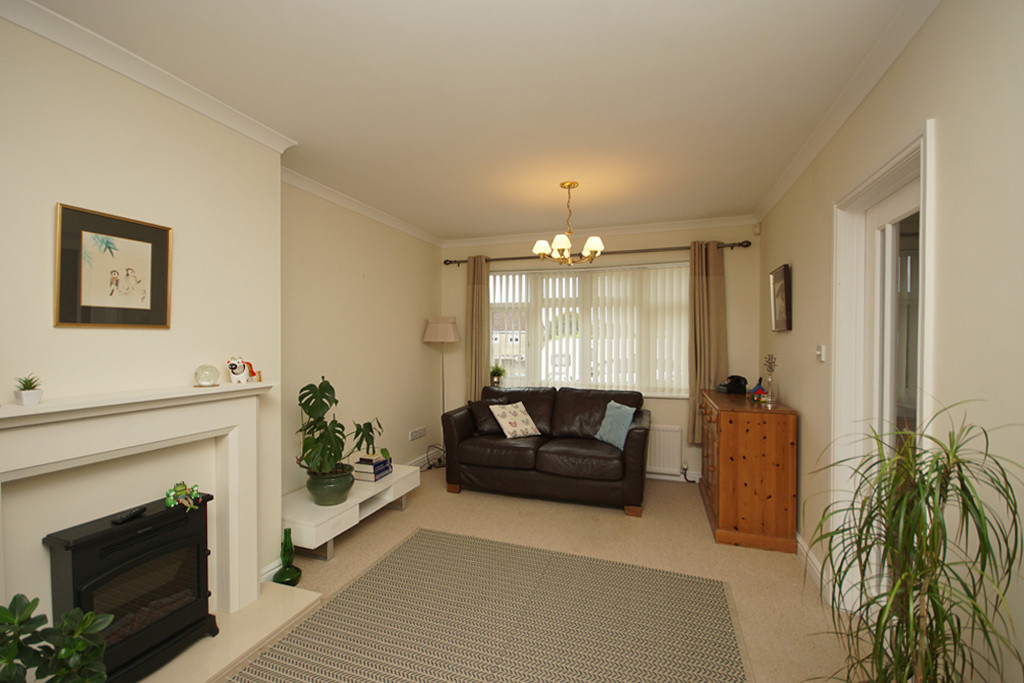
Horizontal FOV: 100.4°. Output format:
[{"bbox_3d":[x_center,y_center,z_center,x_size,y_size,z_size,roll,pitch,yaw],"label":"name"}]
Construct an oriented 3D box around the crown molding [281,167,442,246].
[{"bbox_3d":[-1.147,-1.087,3.667,0.067,0.067,2.372,0,0,19],"label":"crown molding"}]

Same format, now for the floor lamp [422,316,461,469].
[{"bbox_3d":[-0.720,0.524,4.444,0.375,1.558,0.375,0,0,0],"label":"floor lamp"}]

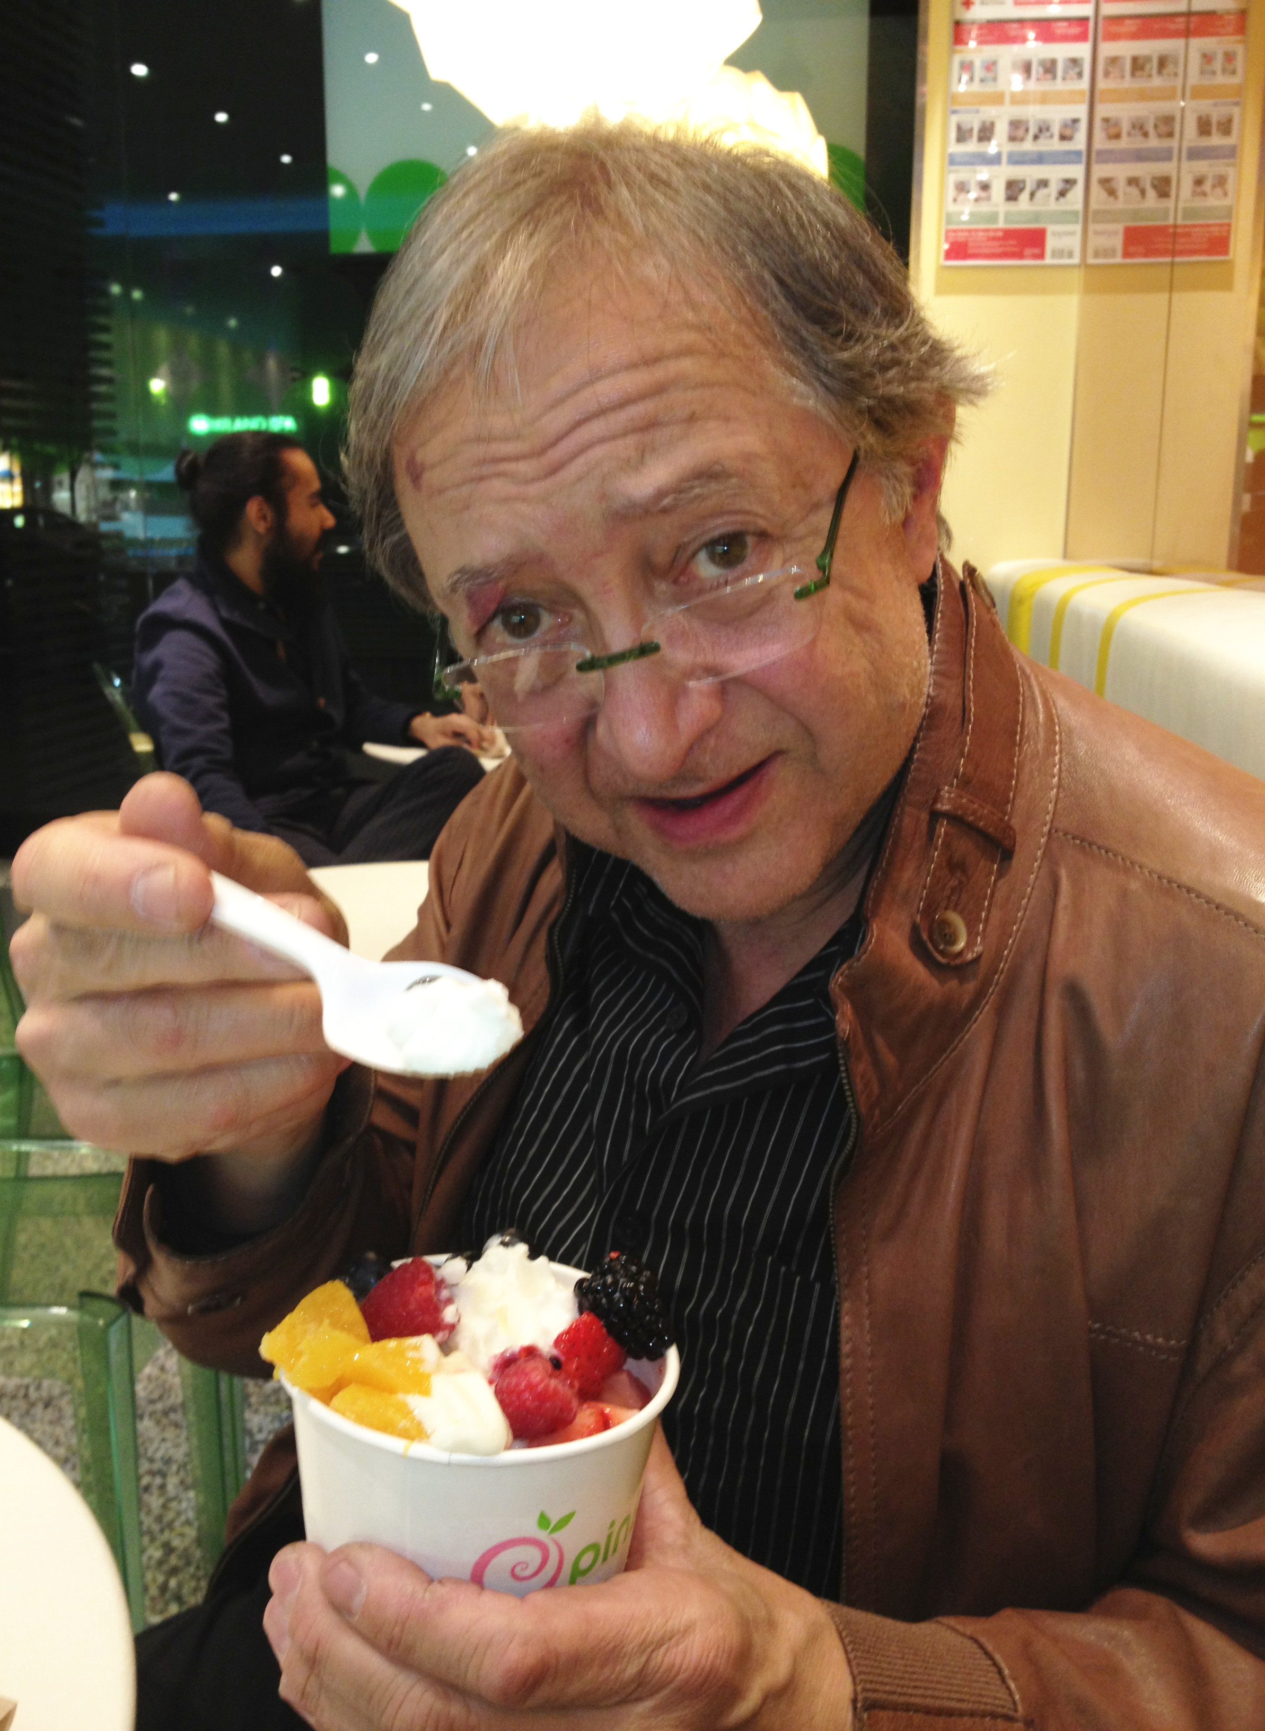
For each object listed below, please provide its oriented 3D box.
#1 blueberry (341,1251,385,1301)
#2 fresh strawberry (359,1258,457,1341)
[{"bbox_3d":[-0.068,0.106,0.450,0.013,0.013,0.013,0,11,0],"label":"blueberry"},{"bbox_3d":[-0.056,0.110,0.438,0.024,0.024,0.024,0,13,0],"label":"fresh strawberry"}]

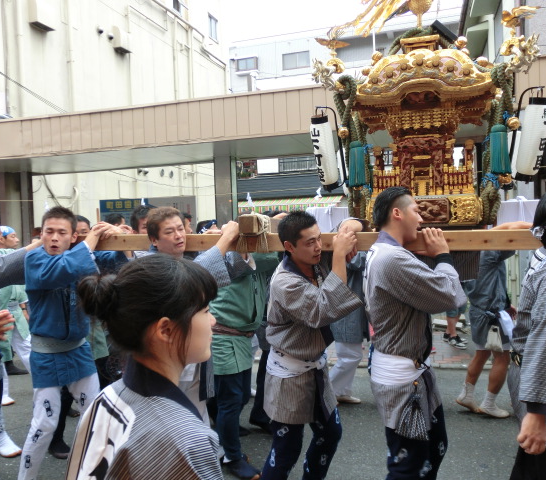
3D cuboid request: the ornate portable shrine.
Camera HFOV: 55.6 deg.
[{"bbox_3d":[0.945,-0.860,3.320,1.200,1.580,1.200,-2,2,18],"label":"ornate portable shrine"}]

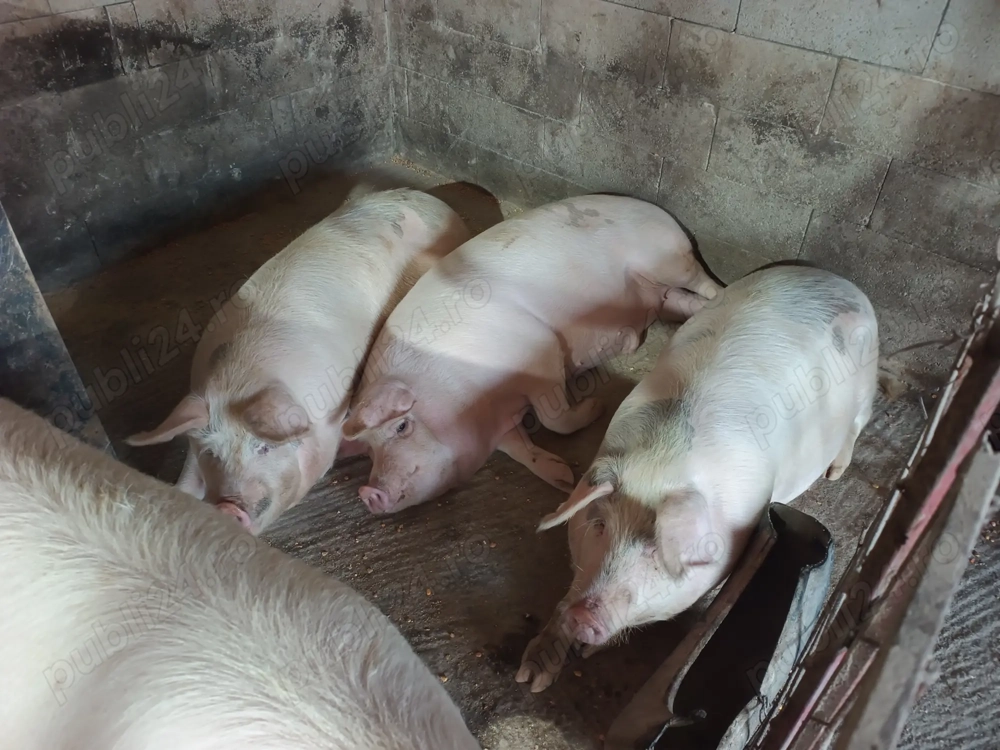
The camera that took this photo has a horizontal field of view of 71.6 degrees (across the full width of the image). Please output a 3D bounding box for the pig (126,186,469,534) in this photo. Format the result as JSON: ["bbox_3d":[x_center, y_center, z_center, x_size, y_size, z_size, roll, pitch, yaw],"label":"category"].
[{"bbox_3d":[-0.503,-0.179,2.044,0.470,0.370,1.320,15,43,14],"label":"pig"}]

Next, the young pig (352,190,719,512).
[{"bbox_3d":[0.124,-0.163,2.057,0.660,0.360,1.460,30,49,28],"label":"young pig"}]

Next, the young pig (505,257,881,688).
[{"bbox_3d":[0.562,0.130,1.718,0.480,0.390,1.420,28,47,26],"label":"young pig"}]

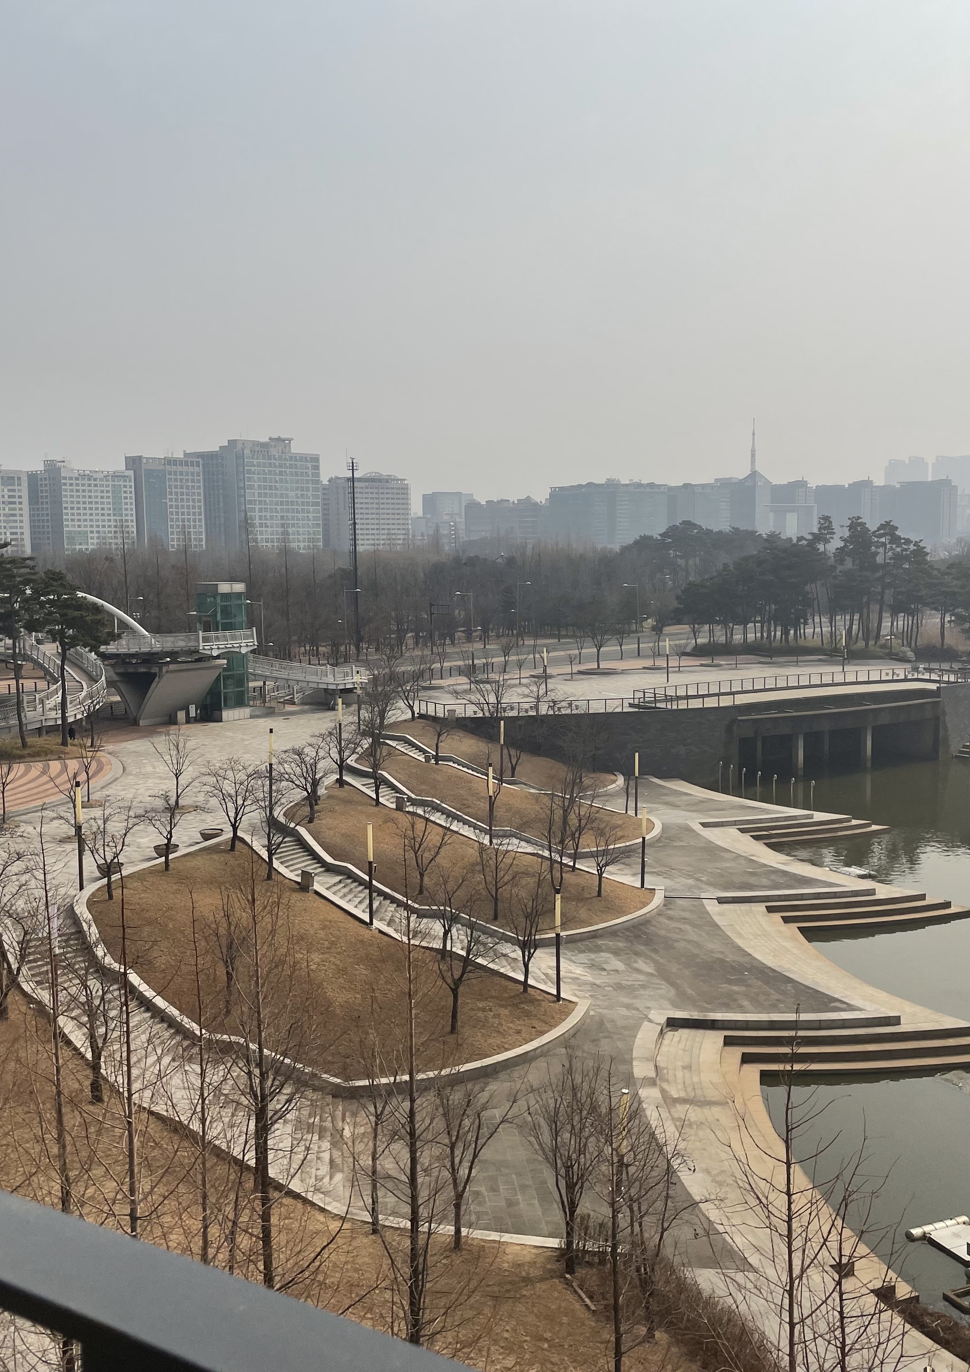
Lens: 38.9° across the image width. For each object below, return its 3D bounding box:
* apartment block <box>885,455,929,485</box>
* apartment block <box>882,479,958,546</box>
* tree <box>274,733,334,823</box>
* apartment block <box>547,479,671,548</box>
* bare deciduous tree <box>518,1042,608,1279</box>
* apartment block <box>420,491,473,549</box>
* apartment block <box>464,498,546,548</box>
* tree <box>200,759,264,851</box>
[{"bbox_3d":[852.455,-371.636,2777.515,80.000,184.000,46.000,4,7,38],"label":"apartment block"},{"bbox_3d":[319.093,-123.010,1012.957,19.000,53.300,47.000,-5,8,-39],"label":"apartment block"},{"bbox_3d":[-8.316,4.267,63.706,2.793,4.259,2.653,-1,6,-8],"label":"tree"},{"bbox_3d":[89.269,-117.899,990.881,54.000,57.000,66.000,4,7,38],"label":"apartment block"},{"bbox_3d":[2.198,12.761,36.865,2.300,6.200,2.300,-1,6,0],"label":"bare deciduous tree"},{"bbox_3d":[-31.926,-124.953,1072.764,34.000,50.500,19.000,-5,8,-39],"label":"apartment block"},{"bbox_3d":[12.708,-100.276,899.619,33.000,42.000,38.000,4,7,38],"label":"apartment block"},{"bbox_3d":[-12.655,5.944,68.377,3.000,4.700,3.000,-1,6,0],"label":"tree"}]

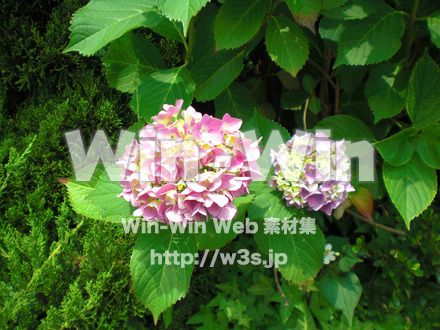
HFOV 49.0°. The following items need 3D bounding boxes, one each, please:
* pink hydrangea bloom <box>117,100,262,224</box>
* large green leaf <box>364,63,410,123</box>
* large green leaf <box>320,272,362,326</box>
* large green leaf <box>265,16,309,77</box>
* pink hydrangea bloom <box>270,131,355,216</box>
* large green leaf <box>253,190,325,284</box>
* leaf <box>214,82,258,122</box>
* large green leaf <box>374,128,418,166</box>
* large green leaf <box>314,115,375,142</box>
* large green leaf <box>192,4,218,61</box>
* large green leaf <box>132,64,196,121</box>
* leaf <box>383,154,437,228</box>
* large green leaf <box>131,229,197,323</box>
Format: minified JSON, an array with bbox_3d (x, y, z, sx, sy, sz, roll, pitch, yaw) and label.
[{"bbox_3d":[-0.037,-0.003,0.580,0.172,0.135,0.165,0,28,0],"label":"pink hydrangea bloom"},{"bbox_3d":[0.282,-0.123,0.804,0.072,0.018,0.135,26,69,11],"label":"large green leaf"},{"bbox_3d":[0.197,0.218,0.783,0.068,0.015,0.086,-7,64,-3],"label":"large green leaf"},{"bbox_3d":[0.108,-0.193,0.784,0.068,0.018,0.119,-17,72,-12],"label":"large green leaf"},{"bbox_3d":[0.123,0.011,0.640,0.112,0.100,0.108,0,28,0],"label":"pink hydrangea bloom"},{"bbox_3d":[0.091,0.100,0.655,0.090,0.025,0.137,-20,68,-8],"label":"large green leaf"},{"bbox_3d":[0.034,-0.091,0.804,0.080,0.018,0.111,-18,67,-8],"label":"leaf"},{"bbox_3d":[0.252,-0.026,0.690,0.078,0.025,0.055,-23,59,-22],"label":"large green leaf"},{"bbox_3d":[0.179,-0.043,0.700,0.100,0.025,0.070,16,41,9],"label":"large green leaf"},{"bbox_3d":[-0.021,-0.203,0.740,0.055,0.025,0.095,5,69,2],"label":"large green leaf"},{"bbox_3d":[-0.069,-0.095,0.685,0.083,0.022,0.114,20,66,12],"label":"large green leaf"},{"bbox_3d":[0.280,0.034,0.705,0.081,0.022,0.127,10,70,7],"label":"leaf"},{"bbox_3d":[-0.069,0.133,0.610,0.083,0.022,0.142,9,69,0],"label":"large green leaf"}]

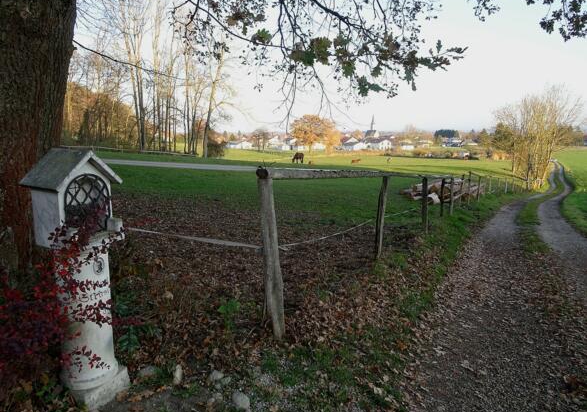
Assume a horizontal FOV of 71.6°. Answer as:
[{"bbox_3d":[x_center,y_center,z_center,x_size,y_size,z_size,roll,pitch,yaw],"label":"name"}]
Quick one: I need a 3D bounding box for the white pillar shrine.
[{"bbox_3d":[-1.335,0.445,2.600,0.420,1.600,0.430,6,11,30],"label":"white pillar shrine"}]

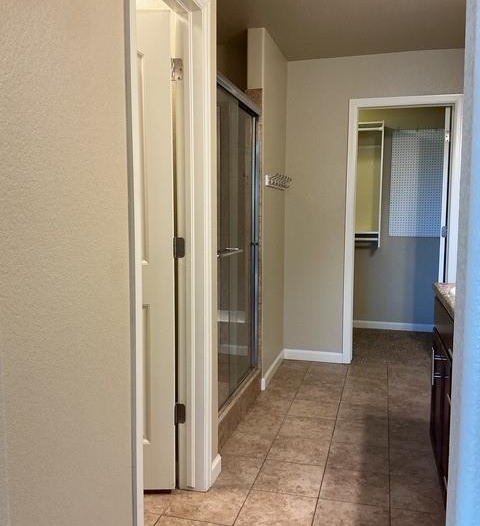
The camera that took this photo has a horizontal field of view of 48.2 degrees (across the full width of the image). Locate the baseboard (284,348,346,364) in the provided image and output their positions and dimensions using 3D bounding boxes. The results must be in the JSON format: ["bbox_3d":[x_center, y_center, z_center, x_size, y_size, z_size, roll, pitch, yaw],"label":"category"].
[{"bbox_3d":[0.618,0.785,4.504,0.496,0.085,0.018,2,6,15],"label":"baseboard"}]

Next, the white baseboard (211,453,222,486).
[{"bbox_3d":[-0.117,0.971,2.503,0.018,0.085,0.146,2,6,16],"label":"white baseboard"}]

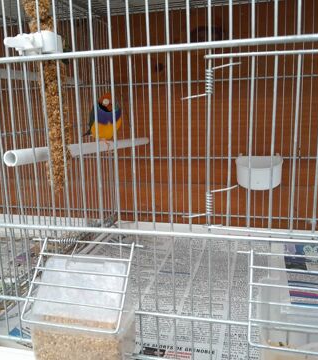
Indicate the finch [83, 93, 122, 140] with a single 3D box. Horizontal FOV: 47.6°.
[{"bbox_3d":[-0.079,-0.081,0.473,0.040,0.063,0.085,-6,9,-28],"label":"finch"}]

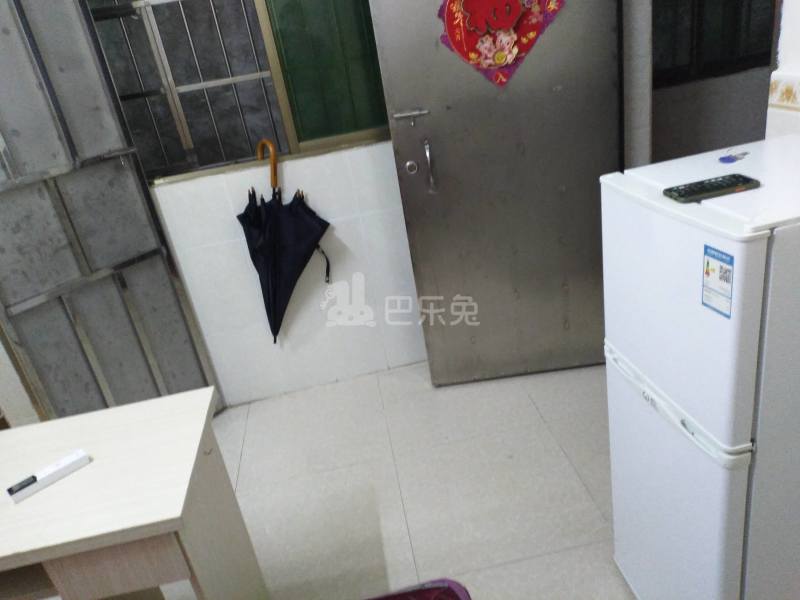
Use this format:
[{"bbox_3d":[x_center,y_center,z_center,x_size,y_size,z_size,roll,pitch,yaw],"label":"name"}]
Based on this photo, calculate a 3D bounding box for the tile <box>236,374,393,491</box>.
[{"bbox_3d":[-0.361,0.544,2.544,0.600,0.010,0.600,-12,24,-4],"label":"tile"}]

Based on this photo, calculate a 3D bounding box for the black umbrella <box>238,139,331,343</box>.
[{"bbox_3d":[-0.475,-0.190,2.470,0.370,0.880,0.190,1,22,-9],"label":"black umbrella"}]

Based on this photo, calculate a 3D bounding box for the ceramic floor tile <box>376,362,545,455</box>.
[{"bbox_3d":[0.225,0.420,2.581,0.600,0.010,0.600,-12,24,-4],"label":"ceramic floor tile"}]

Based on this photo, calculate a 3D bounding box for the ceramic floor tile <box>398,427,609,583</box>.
[{"bbox_3d":[0.310,0.653,2.035,0.600,0.010,0.600,-12,24,-4],"label":"ceramic floor tile"}]

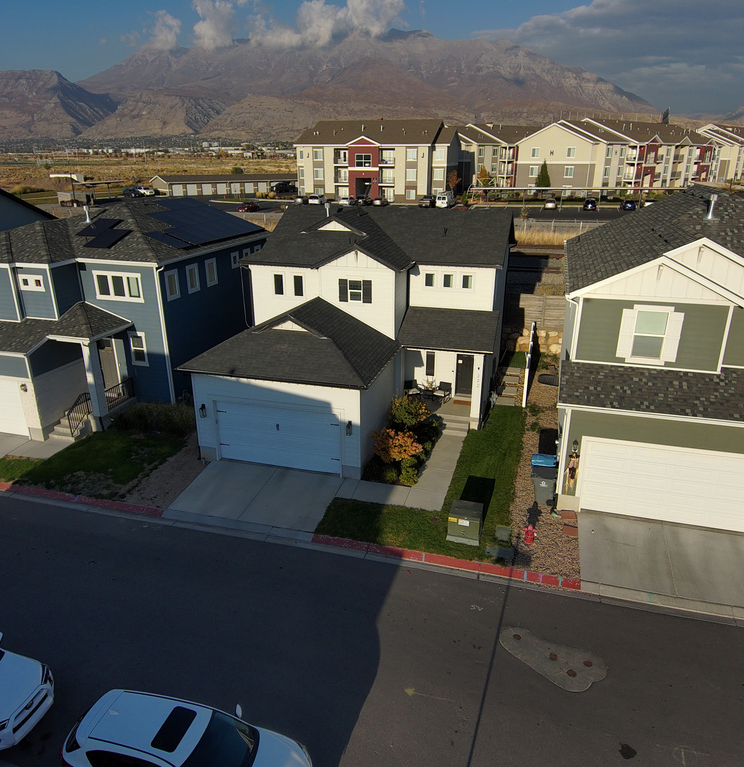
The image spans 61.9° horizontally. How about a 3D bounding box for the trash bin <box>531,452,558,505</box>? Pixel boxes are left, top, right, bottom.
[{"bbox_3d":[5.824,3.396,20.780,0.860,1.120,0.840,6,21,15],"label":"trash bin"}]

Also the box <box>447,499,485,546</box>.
[{"bbox_3d":[2.864,4.269,19.024,0.980,1.000,0.800,6,21,15],"label":"box"}]

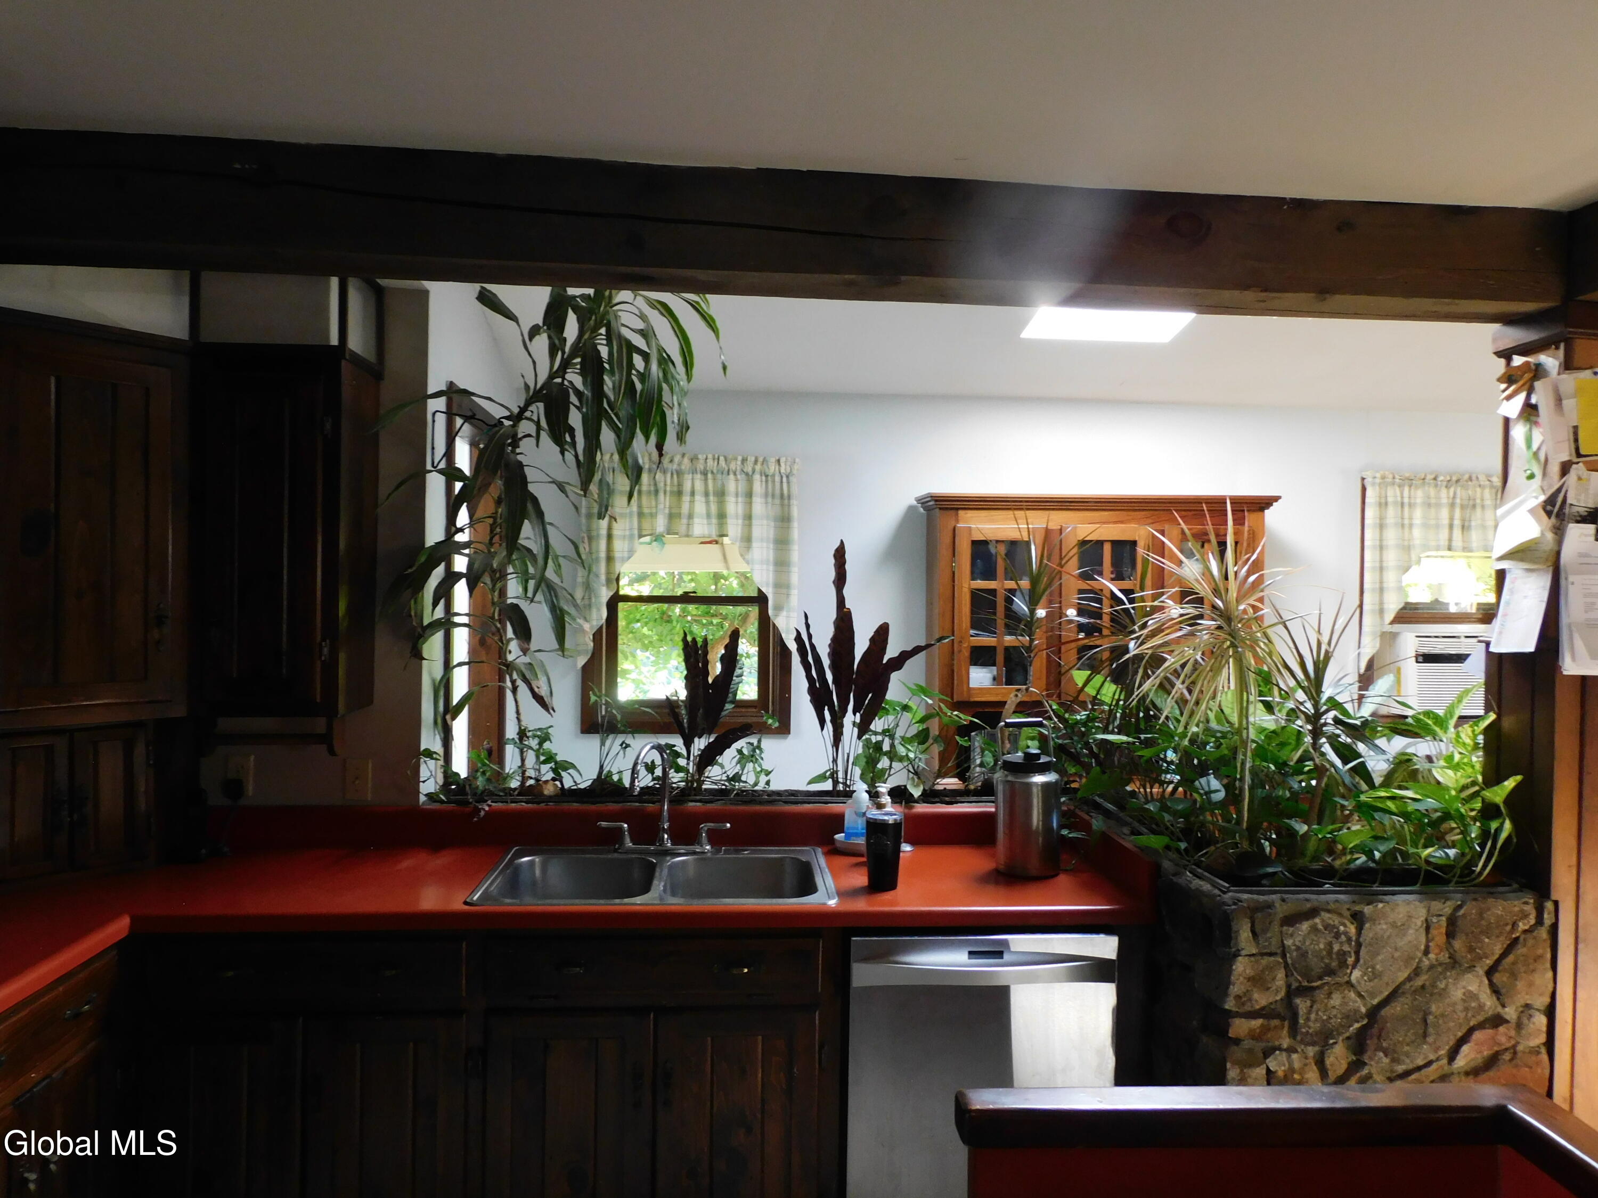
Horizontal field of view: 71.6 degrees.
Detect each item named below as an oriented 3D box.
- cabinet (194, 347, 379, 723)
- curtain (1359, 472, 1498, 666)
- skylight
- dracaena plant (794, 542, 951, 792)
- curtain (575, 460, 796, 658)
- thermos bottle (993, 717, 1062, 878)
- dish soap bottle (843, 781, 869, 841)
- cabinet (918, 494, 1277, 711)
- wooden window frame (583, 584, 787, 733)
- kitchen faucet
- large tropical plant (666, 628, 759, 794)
[{"bbox_3d":[-1.291,-0.166,2.818,0.347,0.891,0.310,1,1,-4],"label":"cabinet"},{"bbox_3d":[2.873,-0.125,4.838,0.882,0.837,0.090,1,1,-4],"label":"curtain"},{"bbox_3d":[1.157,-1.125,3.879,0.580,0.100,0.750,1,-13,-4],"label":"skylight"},{"bbox_3d":[0.214,0.198,3.224,0.461,0.727,0.400,1,1,-4],"label":"dracaena plant"},{"bbox_3d":[-0.452,-0.186,4.613,0.910,0.825,0.090,1,1,-4],"label":"curtain"},{"bbox_3d":[0.592,0.500,2.847,0.170,0.394,0.160,1,1,-4],"label":"thermos bottle"},{"bbox_3d":[0.165,0.581,3.024,0.084,0.177,0.060,1,1,-4],"label":"dish soap bottle"},{"bbox_3d":[1.233,0.013,4.624,1.425,0.871,0.340,1,1,-4],"label":"cabinet"},{"bbox_3d":[-0.475,-0.001,4.699,0.883,1.147,0.100,1,1,-4],"label":"wooden window frame"},{"bbox_3d":[-0.355,0.523,2.888,0.354,0.300,0.220,1,1,-4],"label":"kitchen faucet"},{"bbox_3d":[-0.248,0.324,3.194,0.269,0.479,0.280,1,1,-4],"label":"large tropical plant"}]

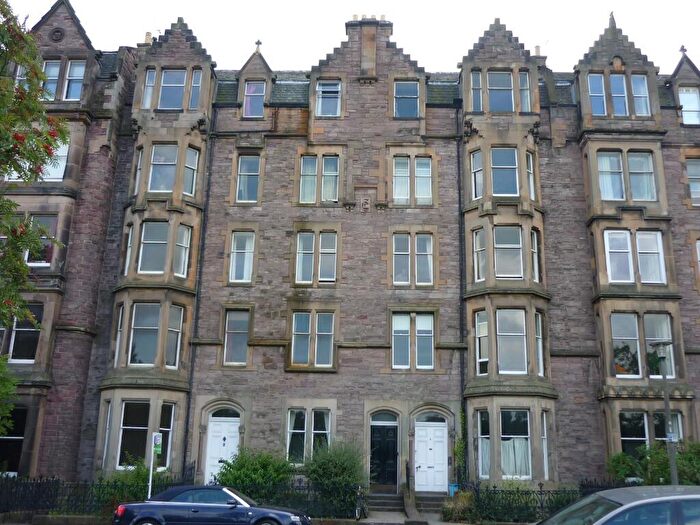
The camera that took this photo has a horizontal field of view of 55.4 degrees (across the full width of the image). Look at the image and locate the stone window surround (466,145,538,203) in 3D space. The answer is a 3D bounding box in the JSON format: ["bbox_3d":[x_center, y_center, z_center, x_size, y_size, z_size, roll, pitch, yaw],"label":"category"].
[{"bbox_3d":[6.109,-3.507,26.341,2.802,1.974,1.100,1,-16,2],"label":"stone window surround"}]

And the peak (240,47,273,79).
[{"bbox_3d":[-4.124,-8.807,29.742,1.477,1.610,0.400,1,-16,1],"label":"peak"}]

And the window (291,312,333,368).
[{"bbox_3d":[-1.420,2.936,25.512,1.580,2.155,0.300,1,-16,2],"label":"window"}]

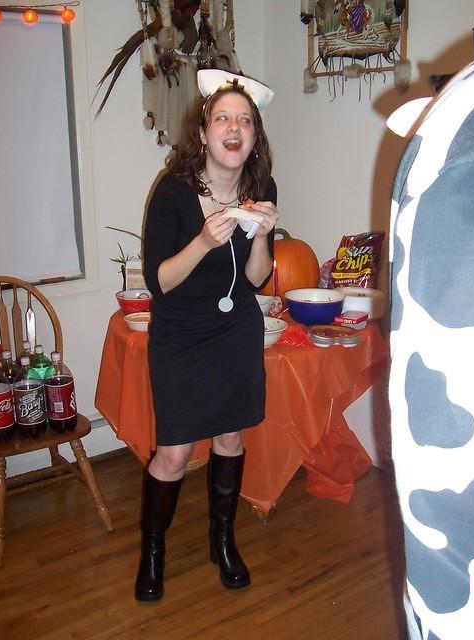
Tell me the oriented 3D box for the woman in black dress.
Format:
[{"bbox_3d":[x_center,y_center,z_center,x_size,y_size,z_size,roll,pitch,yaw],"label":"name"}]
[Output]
[{"bbox_3d":[-0.100,0.085,2.225,0.470,1.700,0.430,-6,17,-21],"label":"woman in black dress"}]

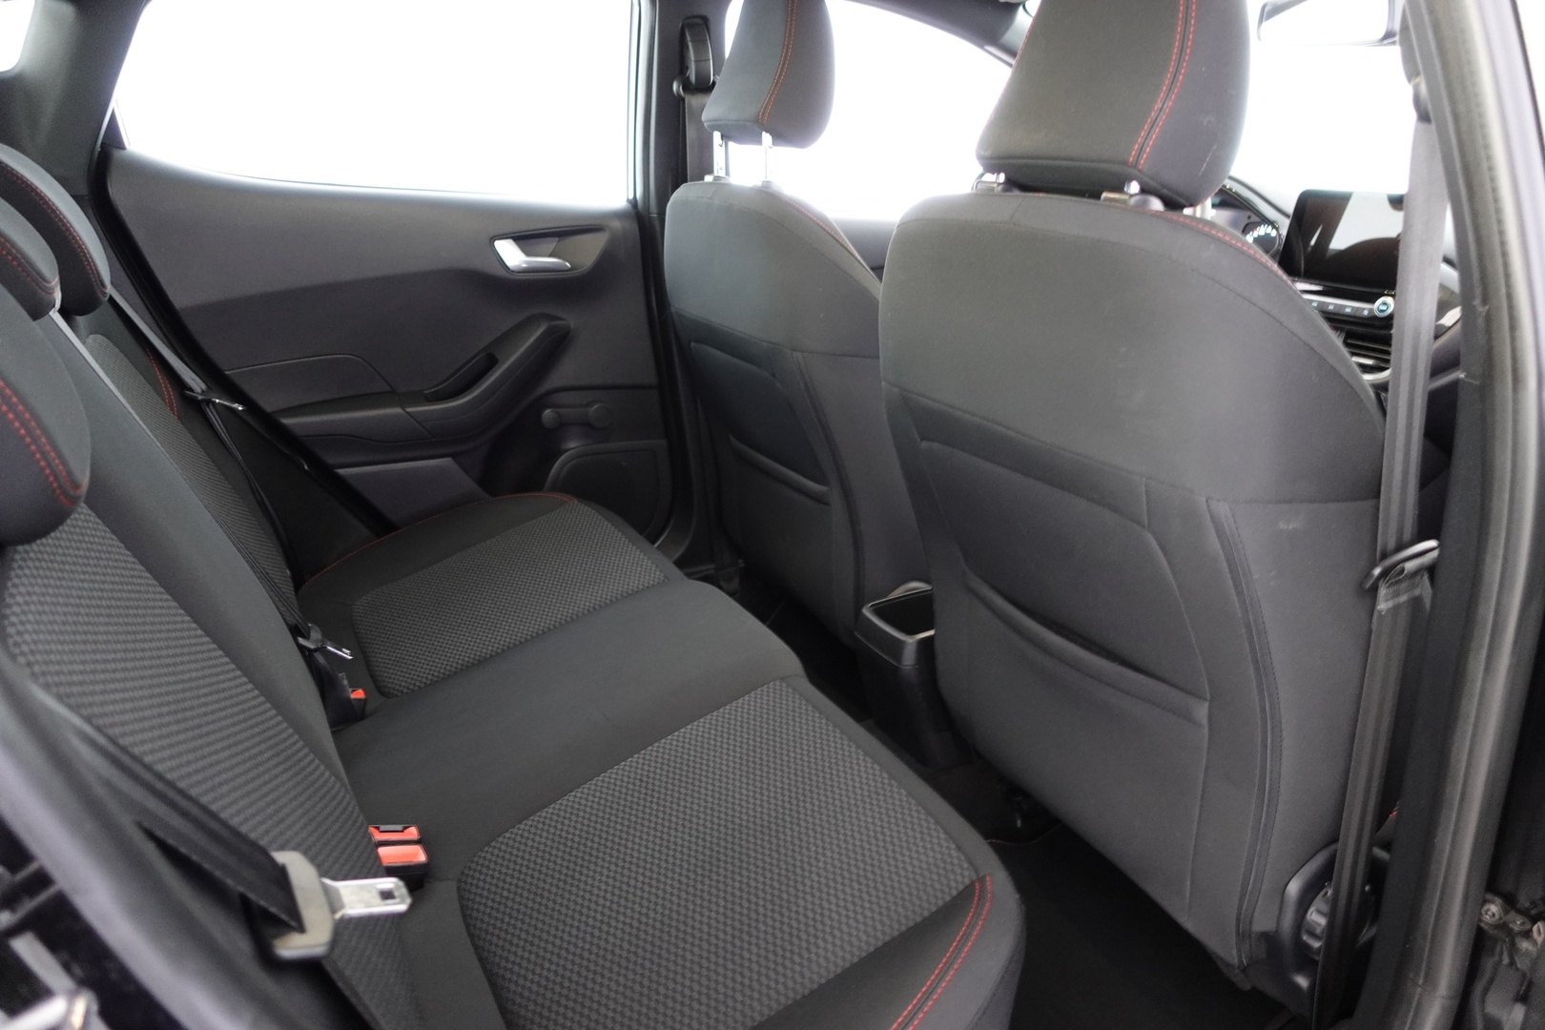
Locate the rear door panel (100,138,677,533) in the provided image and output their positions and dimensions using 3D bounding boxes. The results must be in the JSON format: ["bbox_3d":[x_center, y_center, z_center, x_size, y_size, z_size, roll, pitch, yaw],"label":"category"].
[{"bbox_3d":[-0.531,-0.208,1.688,0.820,0.750,0.130,-12,24,-27],"label":"rear door panel"}]

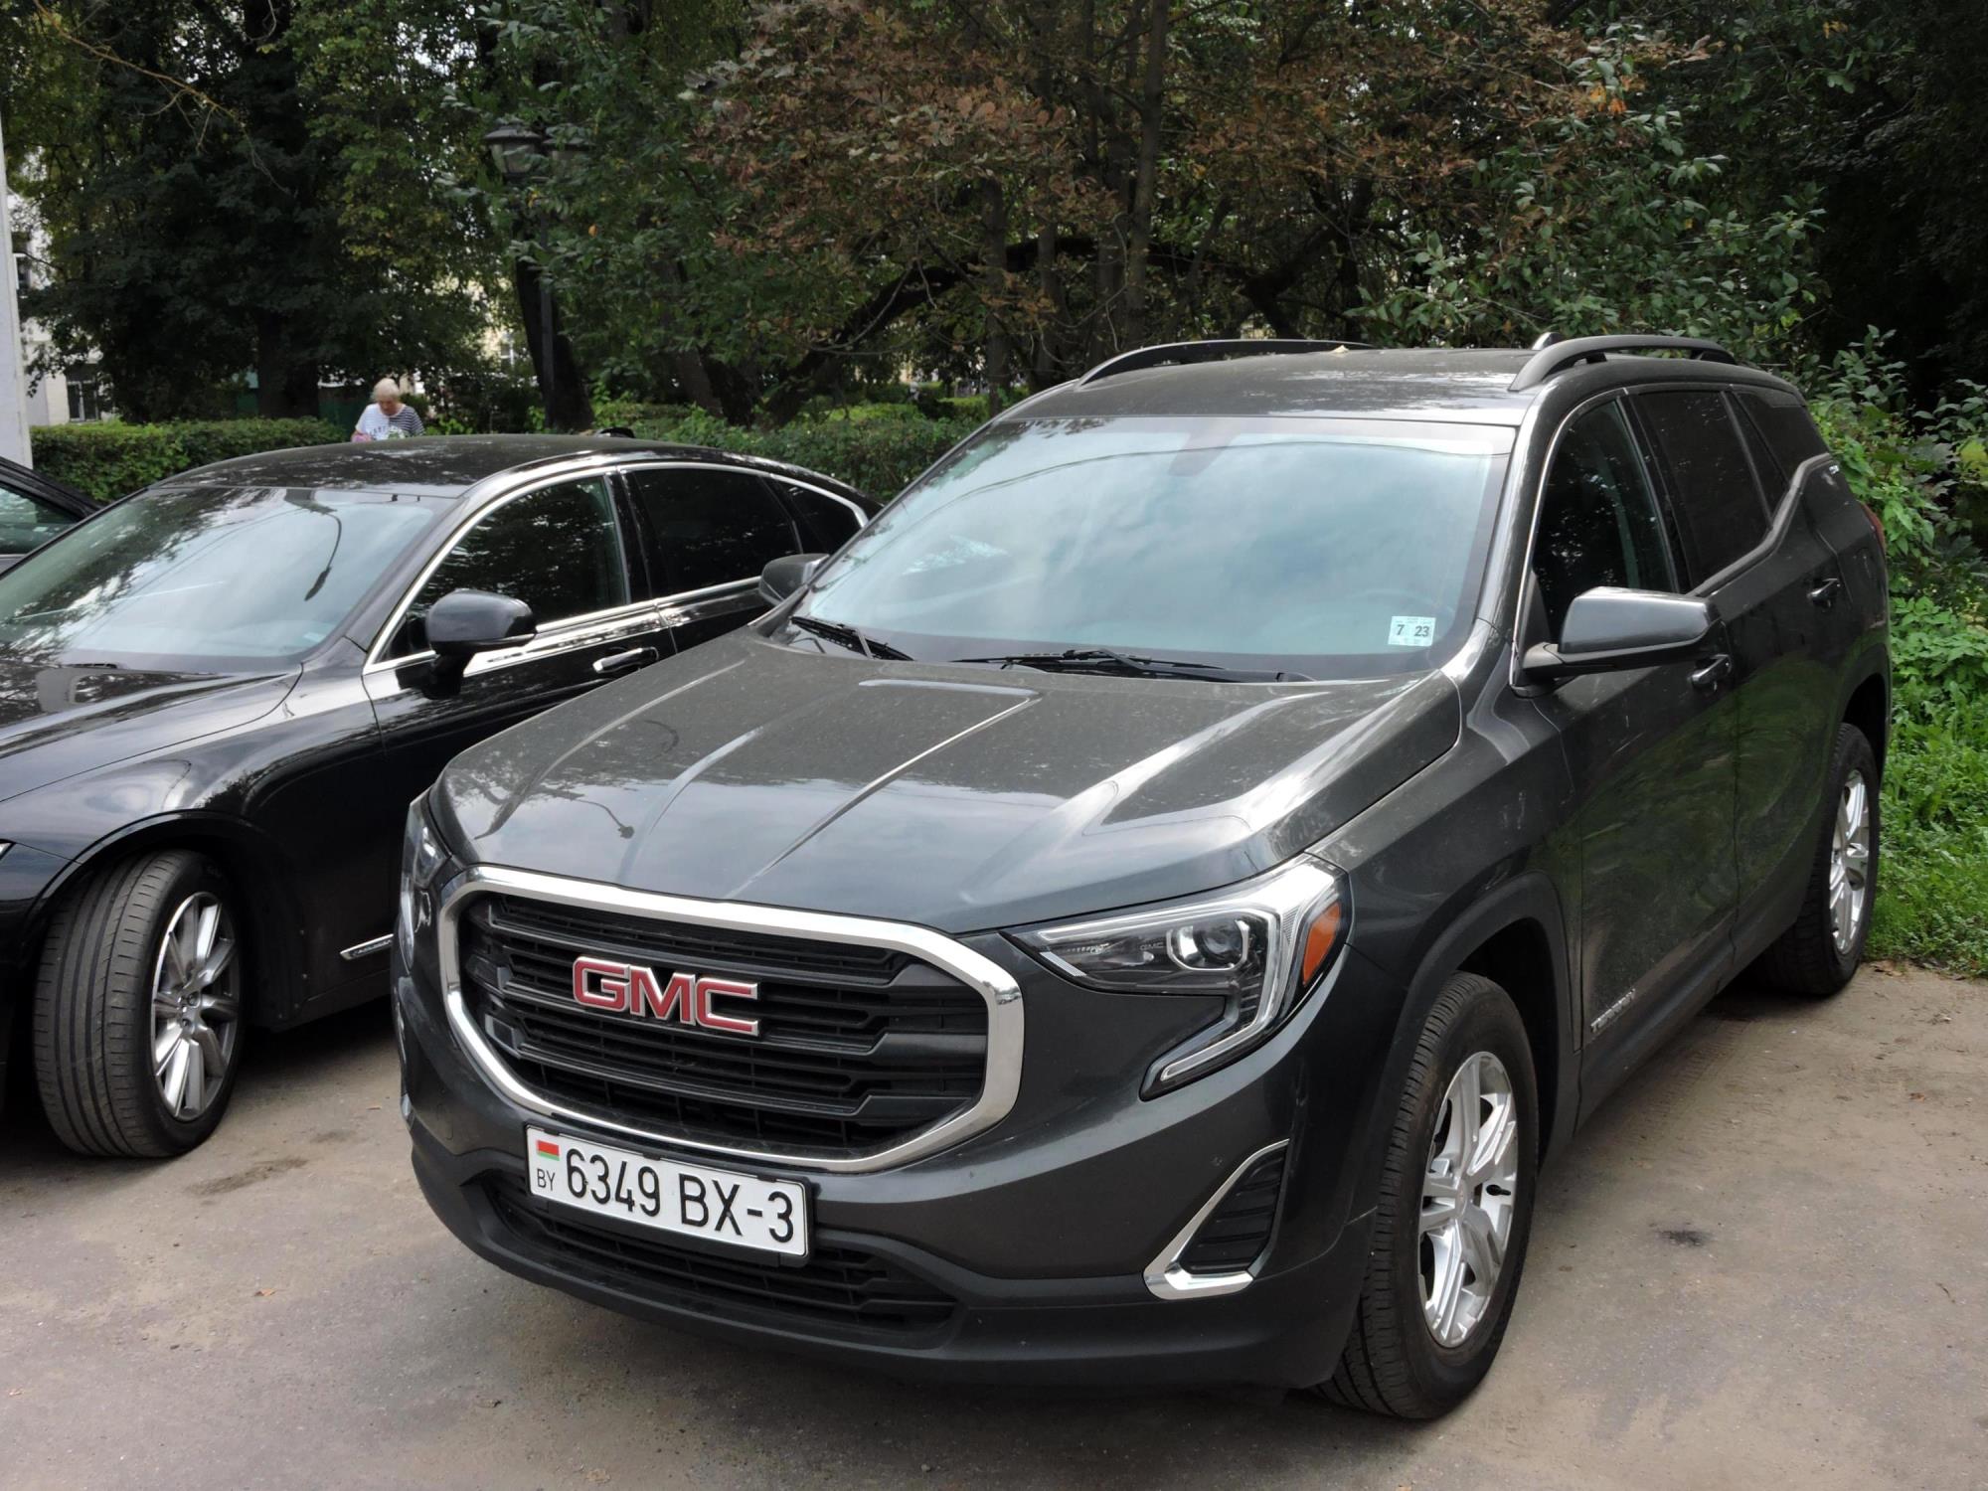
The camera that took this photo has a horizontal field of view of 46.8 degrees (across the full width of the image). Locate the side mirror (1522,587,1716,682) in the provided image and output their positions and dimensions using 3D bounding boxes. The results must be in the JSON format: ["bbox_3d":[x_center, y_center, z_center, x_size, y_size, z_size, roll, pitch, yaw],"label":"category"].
[{"bbox_3d":[1.094,-0.195,3.988,0.250,0.168,0.220,5,12,32],"label":"side mirror"}]

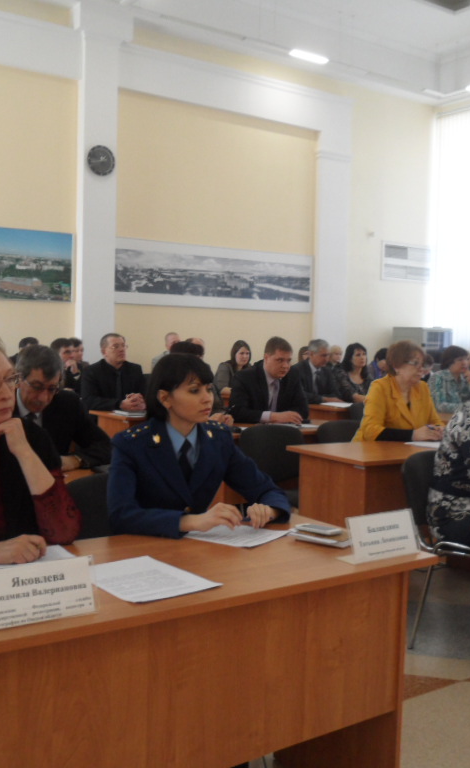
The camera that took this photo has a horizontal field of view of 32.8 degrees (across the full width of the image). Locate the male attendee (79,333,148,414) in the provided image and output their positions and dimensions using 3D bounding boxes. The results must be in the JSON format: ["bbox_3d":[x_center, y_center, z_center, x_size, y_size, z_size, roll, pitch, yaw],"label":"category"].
[{"bbox_3d":[-0.898,0.281,6.087,0.560,1.330,0.750,-1,4,-35],"label":"male attendee"}]

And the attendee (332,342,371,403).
[{"bbox_3d":[1.206,0.253,7.728,0.470,1.310,0.680,-1,4,-35],"label":"attendee"}]

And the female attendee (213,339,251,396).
[{"bbox_3d":[0.087,0.205,8.182,0.540,1.300,0.750,-1,4,-35],"label":"female attendee"}]

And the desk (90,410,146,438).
[{"bbox_3d":[-0.435,0.587,6.112,1.200,0.750,0.600,-1,4,-35],"label":"desk"}]

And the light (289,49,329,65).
[{"bbox_3d":[0.901,-3.896,9.536,0.600,0.080,0.100,-1,4,-35],"label":"light"}]

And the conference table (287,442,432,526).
[{"bbox_3d":[0.919,0.714,4.310,1.200,0.750,0.600,-1,4,-35],"label":"conference table"}]

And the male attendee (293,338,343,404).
[{"bbox_3d":[0.780,0.246,7.430,0.530,1.340,0.700,-1,4,-35],"label":"male attendee"}]

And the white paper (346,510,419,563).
[{"bbox_3d":[0.372,0.381,2.039,0.230,0.110,0.065,-1,4,-35],"label":"white paper"}]

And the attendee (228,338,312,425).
[{"bbox_3d":[0.262,0.335,5.621,0.600,1.330,0.760,-1,4,-35],"label":"attendee"}]

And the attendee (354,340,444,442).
[{"bbox_3d":[0.990,0.406,4.742,0.560,1.320,0.750,-1,4,-35],"label":"attendee"}]

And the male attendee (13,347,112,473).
[{"bbox_3d":[-0.832,0.464,3.404,0.600,1.260,0.770,-1,4,-35],"label":"male attendee"}]

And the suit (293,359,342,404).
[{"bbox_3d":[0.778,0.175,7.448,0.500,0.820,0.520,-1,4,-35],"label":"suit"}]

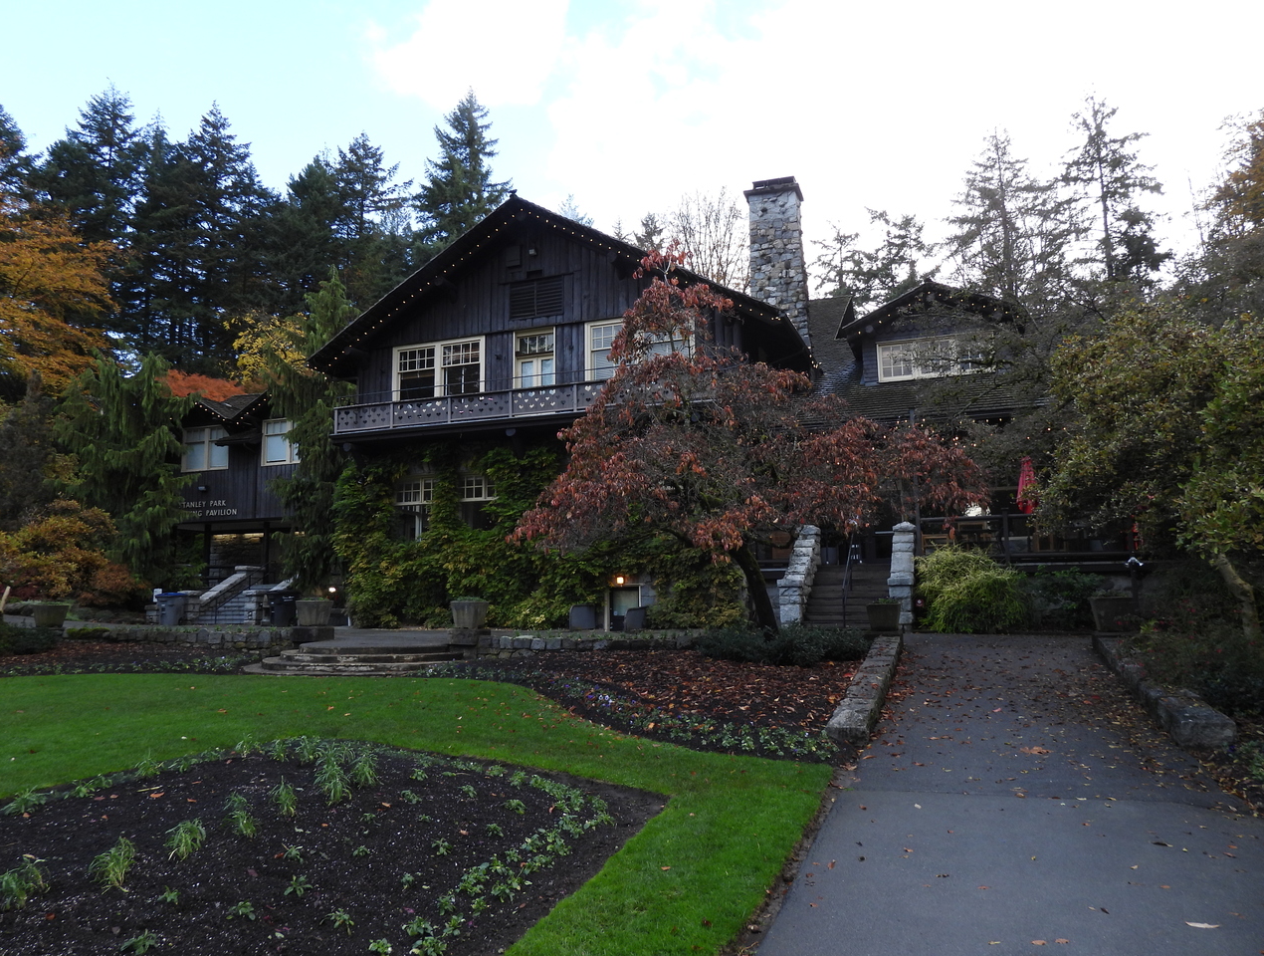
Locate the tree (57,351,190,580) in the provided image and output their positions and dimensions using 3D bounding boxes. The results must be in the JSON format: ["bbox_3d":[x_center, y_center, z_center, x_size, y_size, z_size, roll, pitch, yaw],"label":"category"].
[{"bbox_3d":[-17.848,0.299,31.975,4.500,9.333,4.500,-3,-7,21],"label":"tree"}]

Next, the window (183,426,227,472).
[{"bbox_3d":[-14.730,-1.006,30.500,1.850,1.530,0.150,-3,-8,21],"label":"window"}]

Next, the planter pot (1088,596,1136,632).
[{"bbox_3d":[8.912,2.542,16.439,0.740,0.650,0.740,-3,-7,21],"label":"planter pot"}]

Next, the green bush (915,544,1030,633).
[{"bbox_3d":[7.189,2.366,18.700,2.200,1.780,1.900,-3,-8,21],"label":"green bush"}]

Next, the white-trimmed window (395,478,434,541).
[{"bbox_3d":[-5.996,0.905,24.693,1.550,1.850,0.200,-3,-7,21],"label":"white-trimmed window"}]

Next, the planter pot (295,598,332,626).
[{"bbox_3d":[-7.161,3.034,19.884,0.800,0.570,0.800,-3,-7,21],"label":"planter pot"}]

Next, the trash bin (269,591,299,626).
[{"bbox_3d":[-10.397,3.915,26.457,0.600,1.080,0.760,-2,-7,13],"label":"trash bin"}]

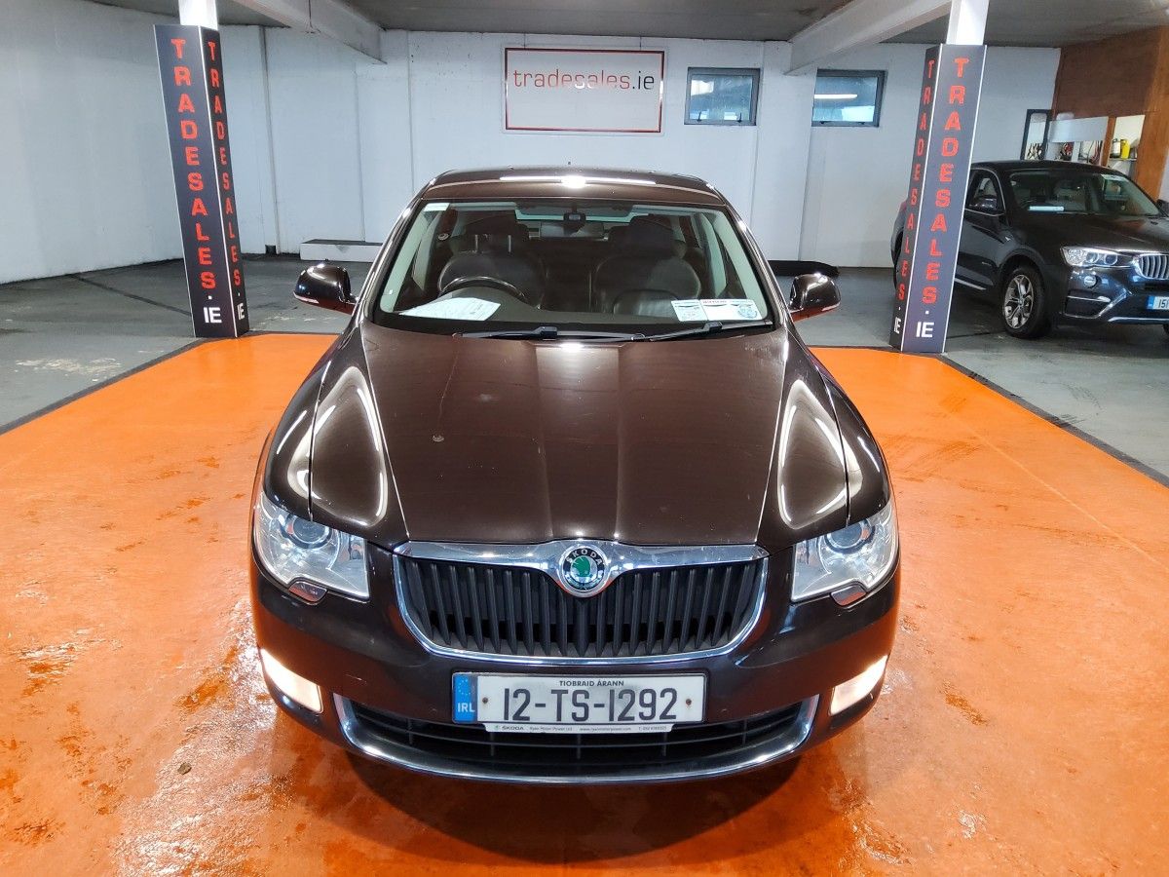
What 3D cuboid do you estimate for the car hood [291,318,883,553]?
[{"bbox_3d":[-0.019,-0.056,2.362,1.540,0.290,1.270,1,18,-2],"label":"car hood"}]

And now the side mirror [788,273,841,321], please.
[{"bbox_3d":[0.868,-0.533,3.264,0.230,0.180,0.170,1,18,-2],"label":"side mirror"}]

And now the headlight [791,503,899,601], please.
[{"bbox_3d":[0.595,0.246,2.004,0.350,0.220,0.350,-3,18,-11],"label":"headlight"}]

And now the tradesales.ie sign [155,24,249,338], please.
[{"bbox_3d":[-3.109,-2.044,7.214,0.360,2.410,0.350,1,18,0],"label":"tradesales.ie sign"}]

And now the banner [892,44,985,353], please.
[{"bbox_3d":[2.905,-1.929,7.281,0.360,2.410,0.350,1,18,0],"label":"banner"}]

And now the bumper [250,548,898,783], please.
[{"bbox_3d":[-0.014,0.459,2.055,1.700,0.530,0.530,1,18,-2],"label":"bumper"}]

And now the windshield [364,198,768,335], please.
[{"bbox_3d":[-0.037,-0.629,3.112,1.400,0.430,0.830,1,18,-2],"label":"windshield"}]

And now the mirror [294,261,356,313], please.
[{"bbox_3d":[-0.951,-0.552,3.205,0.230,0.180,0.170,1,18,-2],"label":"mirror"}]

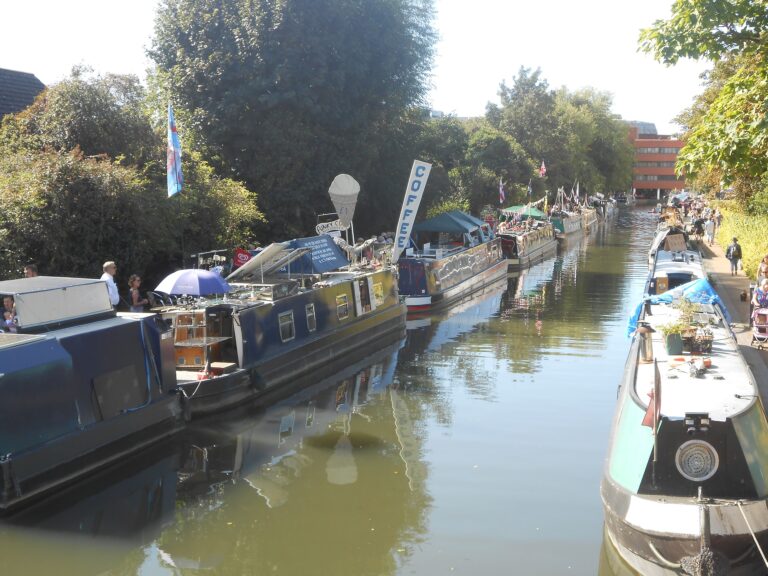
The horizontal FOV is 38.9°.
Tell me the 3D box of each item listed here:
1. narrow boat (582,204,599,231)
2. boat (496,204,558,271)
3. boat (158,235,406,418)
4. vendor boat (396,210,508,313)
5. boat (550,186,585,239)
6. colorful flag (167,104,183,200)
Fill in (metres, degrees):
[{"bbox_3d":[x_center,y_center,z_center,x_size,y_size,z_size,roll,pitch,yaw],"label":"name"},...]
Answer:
[{"bbox_3d":[25.489,-8.944,136.220,2.100,3.000,19.065,2,5,14],"label":"narrow boat"},{"bbox_3d":[8.788,-3.456,68.713,2.100,3.400,19.622,2,5,14],"label":"boat"},{"bbox_3d":[-2.216,0.344,26.832,2.100,2.850,15.550,2,5,14],"label":"boat"},{"bbox_3d":[2.901,-1.635,47.632,2.100,3.300,20.891,2,5,14],"label":"vendor boat"},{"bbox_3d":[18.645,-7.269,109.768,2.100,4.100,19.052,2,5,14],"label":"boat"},{"bbox_3d":[-4.240,-2.803,22.000,0.350,1.920,0.150,1,5,0],"label":"colorful flag"}]

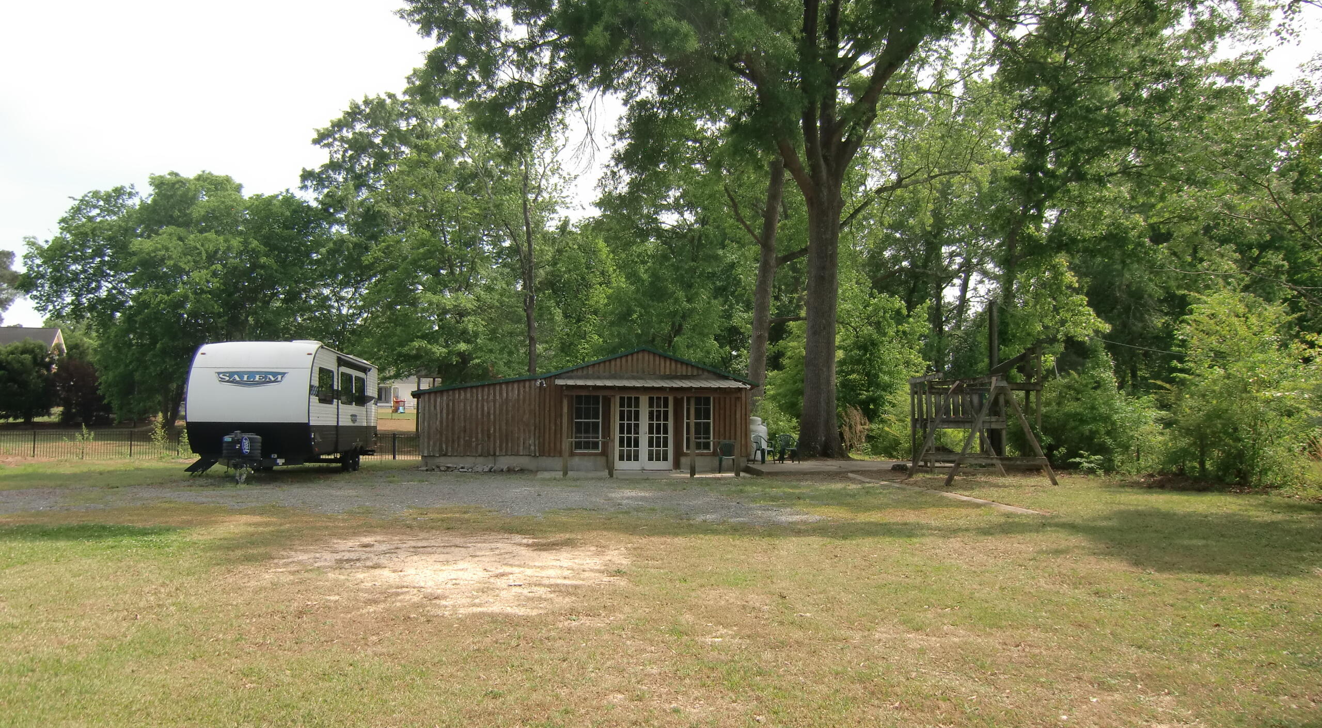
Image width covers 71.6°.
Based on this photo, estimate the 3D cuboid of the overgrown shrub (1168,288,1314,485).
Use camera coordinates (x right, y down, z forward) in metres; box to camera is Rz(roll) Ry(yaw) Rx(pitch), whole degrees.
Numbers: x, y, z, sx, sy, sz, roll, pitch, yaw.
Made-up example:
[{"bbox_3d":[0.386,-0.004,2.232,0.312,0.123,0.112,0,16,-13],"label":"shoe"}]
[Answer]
[{"bbox_3d":[13.404,0.516,21.215,3.600,4.600,3.400,0,-4,0],"label":"overgrown shrub"}]

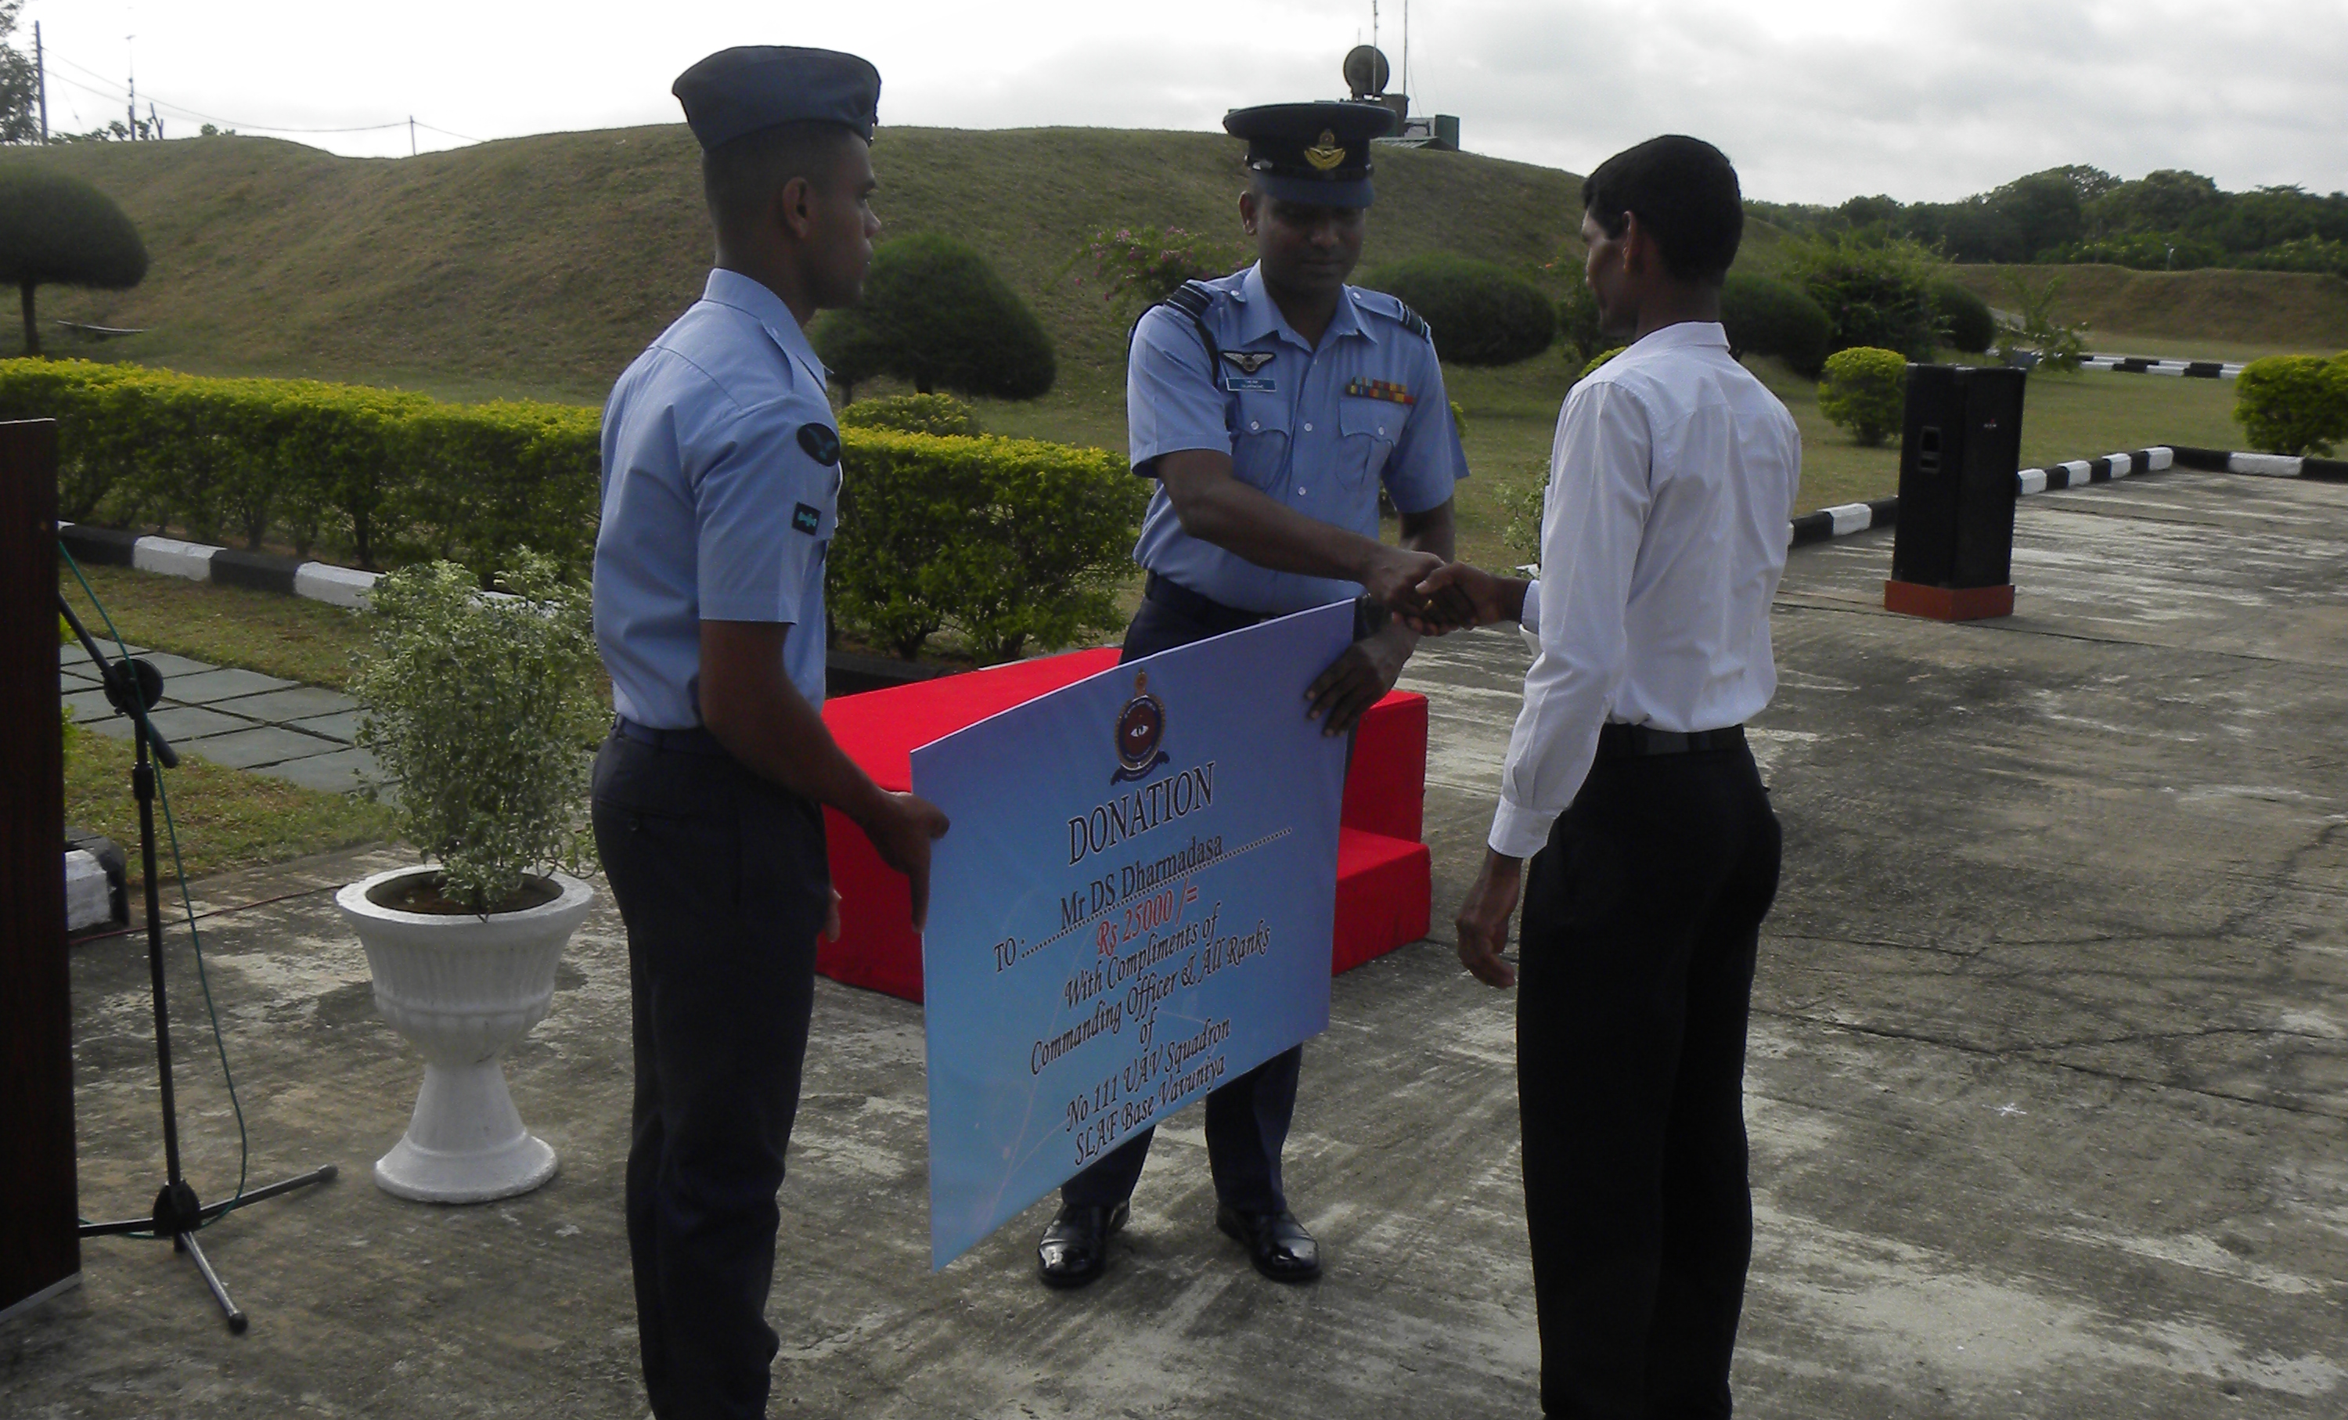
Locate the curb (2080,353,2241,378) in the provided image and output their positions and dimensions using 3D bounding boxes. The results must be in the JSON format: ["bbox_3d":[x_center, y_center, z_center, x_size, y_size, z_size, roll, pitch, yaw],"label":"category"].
[{"bbox_3d":[20.316,-7.049,48.406,3.000,0.200,0.300,9,13,34],"label":"curb"}]

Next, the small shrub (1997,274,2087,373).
[{"bbox_3d":[10.524,-4.684,28.500,1.080,1.200,1.080,0,12,0],"label":"small shrub"}]

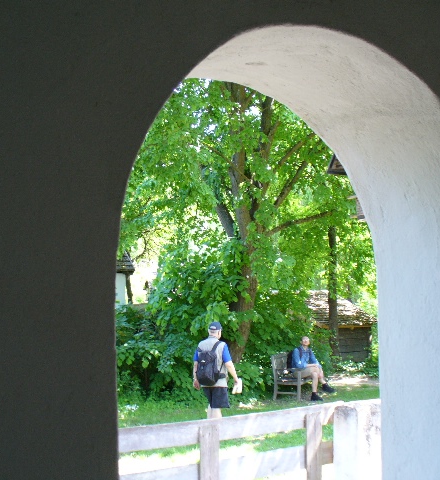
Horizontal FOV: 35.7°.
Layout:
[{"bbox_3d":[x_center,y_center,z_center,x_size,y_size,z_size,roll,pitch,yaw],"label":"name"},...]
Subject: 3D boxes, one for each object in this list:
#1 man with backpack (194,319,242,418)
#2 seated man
[{"bbox_3d":[-0.050,2.052,9.750,0.620,1.770,0.520,-2,-3,21],"label":"man with backpack"},{"bbox_3d":[1.845,2.546,13.500,0.820,1.280,0.520,-2,-4,32],"label":"seated man"}]

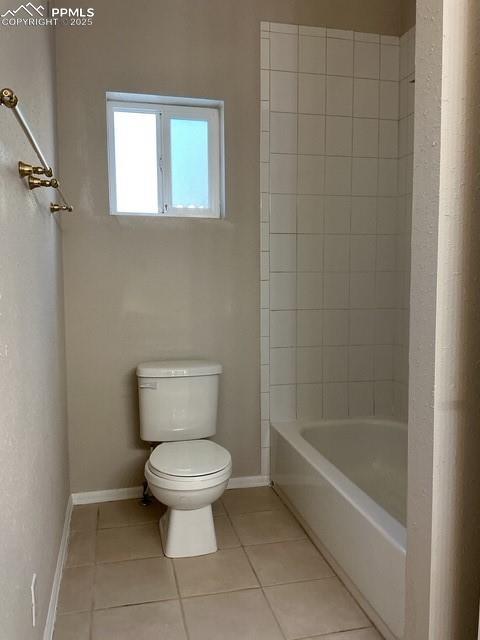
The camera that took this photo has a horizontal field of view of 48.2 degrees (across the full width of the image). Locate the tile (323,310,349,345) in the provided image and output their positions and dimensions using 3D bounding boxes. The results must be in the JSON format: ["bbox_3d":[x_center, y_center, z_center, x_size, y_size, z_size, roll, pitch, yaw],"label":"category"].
[{"bbox_3d":[0.531,0.041,2.986,0.152,0.203,0.010,-1,5,-12],"label":"tile"}]

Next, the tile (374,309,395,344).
[{"bbox_3d":[0.820,0.036,3.047,0.120,0.203,0.010,-1,5,-12],"label":"tile"}]

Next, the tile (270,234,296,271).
[{"bbox_3d":[0.233,-0.358,2.886,0.152,0.203,0.010,-1,5,-12],"label":"tile"}]

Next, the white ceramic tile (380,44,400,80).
[{"bbox_3d":[0.809,-1.384,2.889,0.117,0.186,0.010,-2,6,-14],"label":"white ceramic tile"}]

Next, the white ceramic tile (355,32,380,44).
[{"bbox_3d":[0.672,-1.499,2.849,0.151,0.050,0.009,-1,5,-13],"label":"white ceramic tile"}]

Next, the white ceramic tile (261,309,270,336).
[{"bbox_3d":[0.137,0.013,2.899,0.055,0.152,0.010,-1,5,-12],"label":"white ceramic tile"}]

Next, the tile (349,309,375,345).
[{"bbox_3d":[0.682,0.039,2.990,0.151,0.202,0.009,-1,5,-13],"label":"tile"}]

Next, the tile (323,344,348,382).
[{"bbox_3d":[0.534,0.248,2.980,0.152,0.203,0.010,-2,6,-14],"label":"tile"}]

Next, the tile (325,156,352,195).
[{"bbox_3d":[0.529,-0.772,2.880,0.152,0.203,0.010,-2,6,-14],"label":"tile"}]

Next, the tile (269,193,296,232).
[{"bbox_3d":[0.226,-0.558,2.806,0.150,0.201,0.010,-2,6,-13],"label":"tile"}]

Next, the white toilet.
[{"bbox_3d":[-0.233,0.593,2.421,0.430,0.720,0.730,-1,5,-13],"label":"white toilet"}]

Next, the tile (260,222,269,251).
[{"bbox_3d":[0.132,-0.437,2.819,0.050,0.151,0.009,-1,5,-13],"label":"tile"}]

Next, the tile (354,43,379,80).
[{"bbox_3d":[0.673,-1.382,2.860,0.151,0.190,0.009,-1,5,-13],"label":"tile"}]

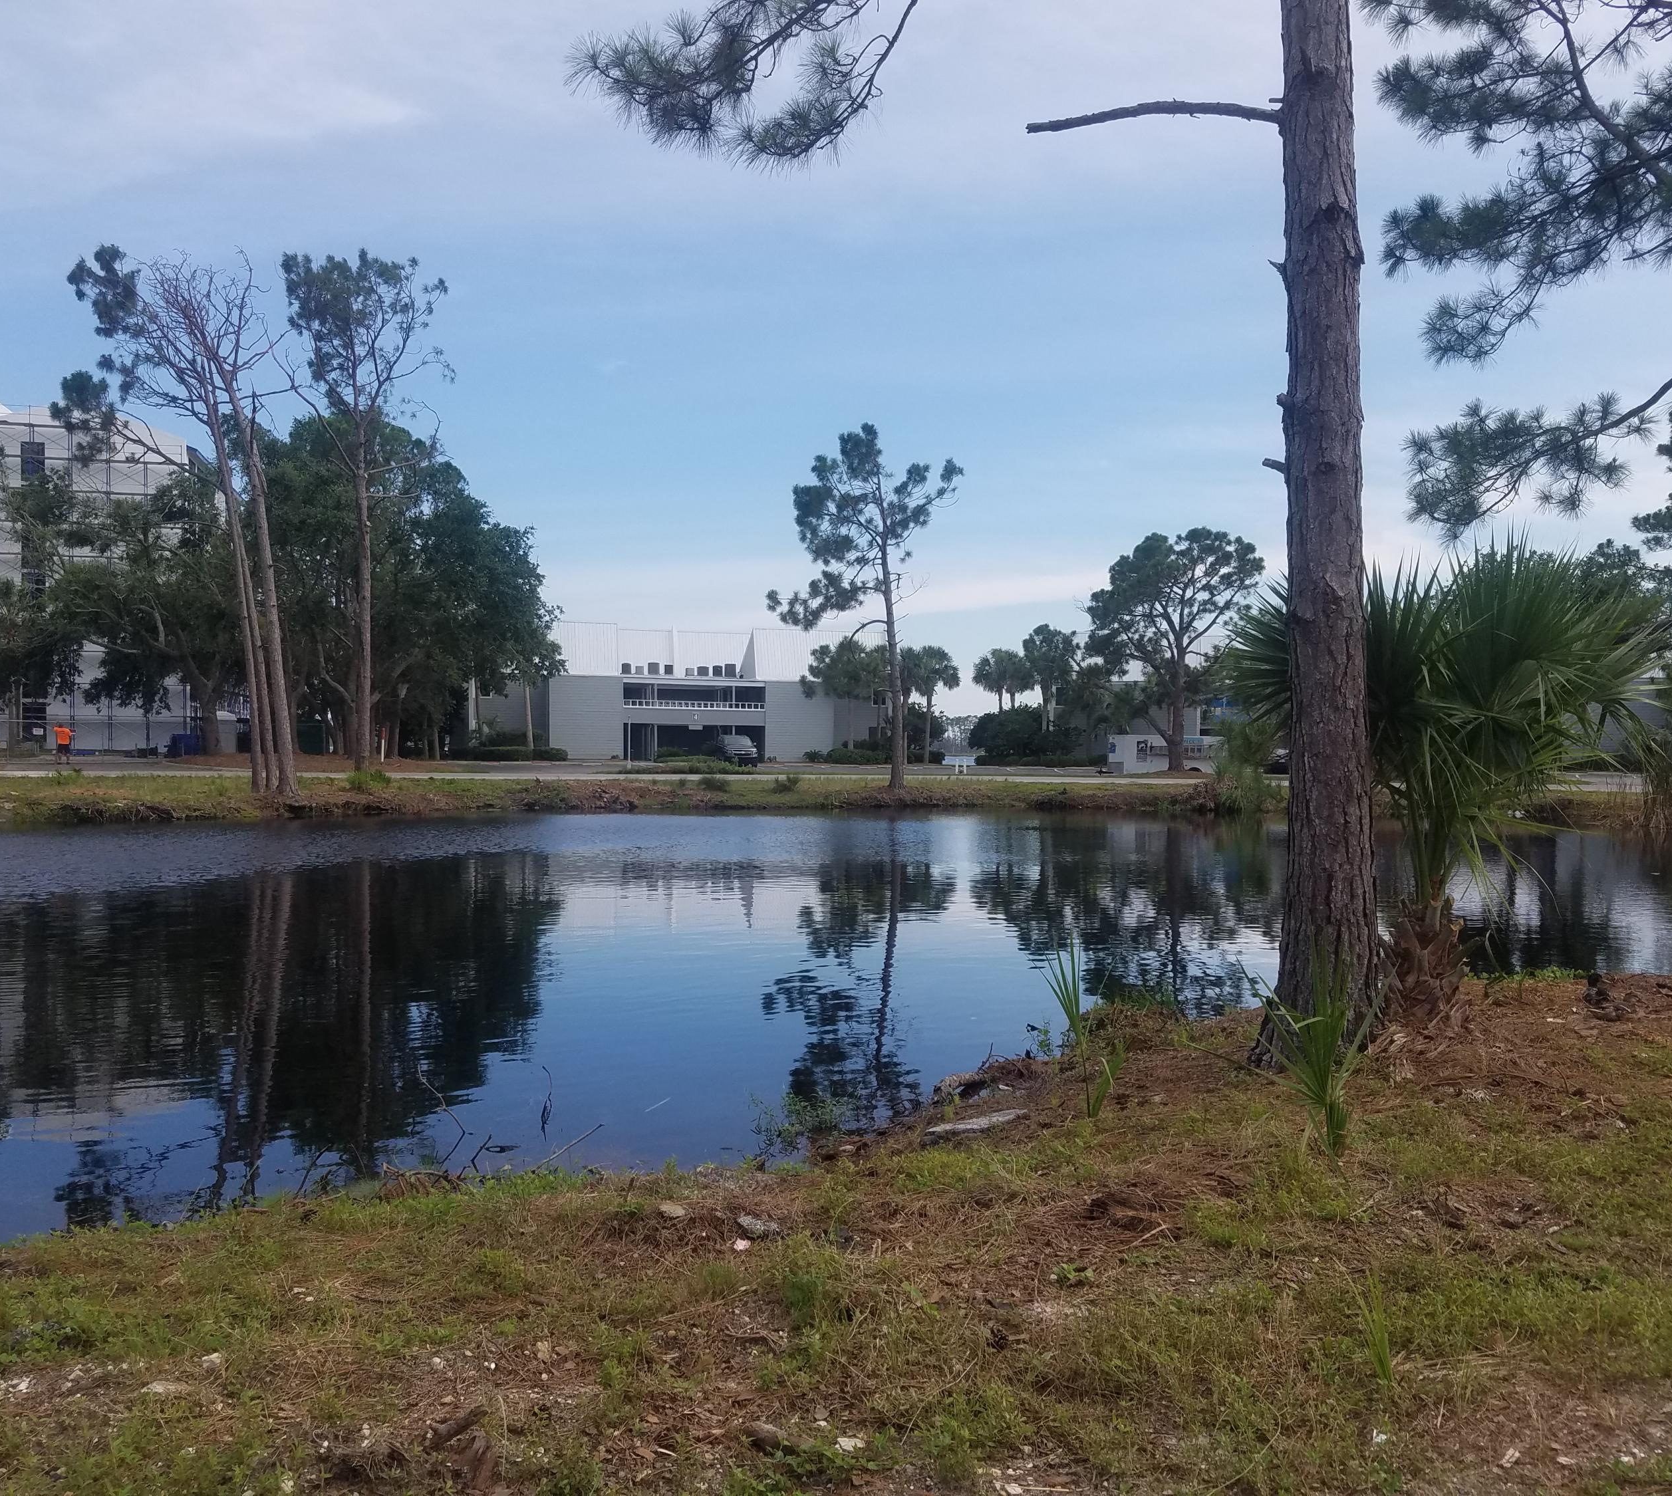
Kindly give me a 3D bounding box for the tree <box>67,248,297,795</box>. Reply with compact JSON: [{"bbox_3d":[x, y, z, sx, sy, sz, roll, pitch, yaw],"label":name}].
[{"bbox_3d":[-19.199,-6.636,44.000,6.770,16.060,5.800,1,0,0],"label":"tree"}]

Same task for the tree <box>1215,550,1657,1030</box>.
[{"bbox_3d":[3.502,0.233,8.600,2.500,2.800,2.400,1,0,0],"label":"tree"}]

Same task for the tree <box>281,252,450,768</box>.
[{"bbox_3d":[-14.764,-7.235,47.000,5.330,16.670,5.000,1,0,0],"label":"tree"}]

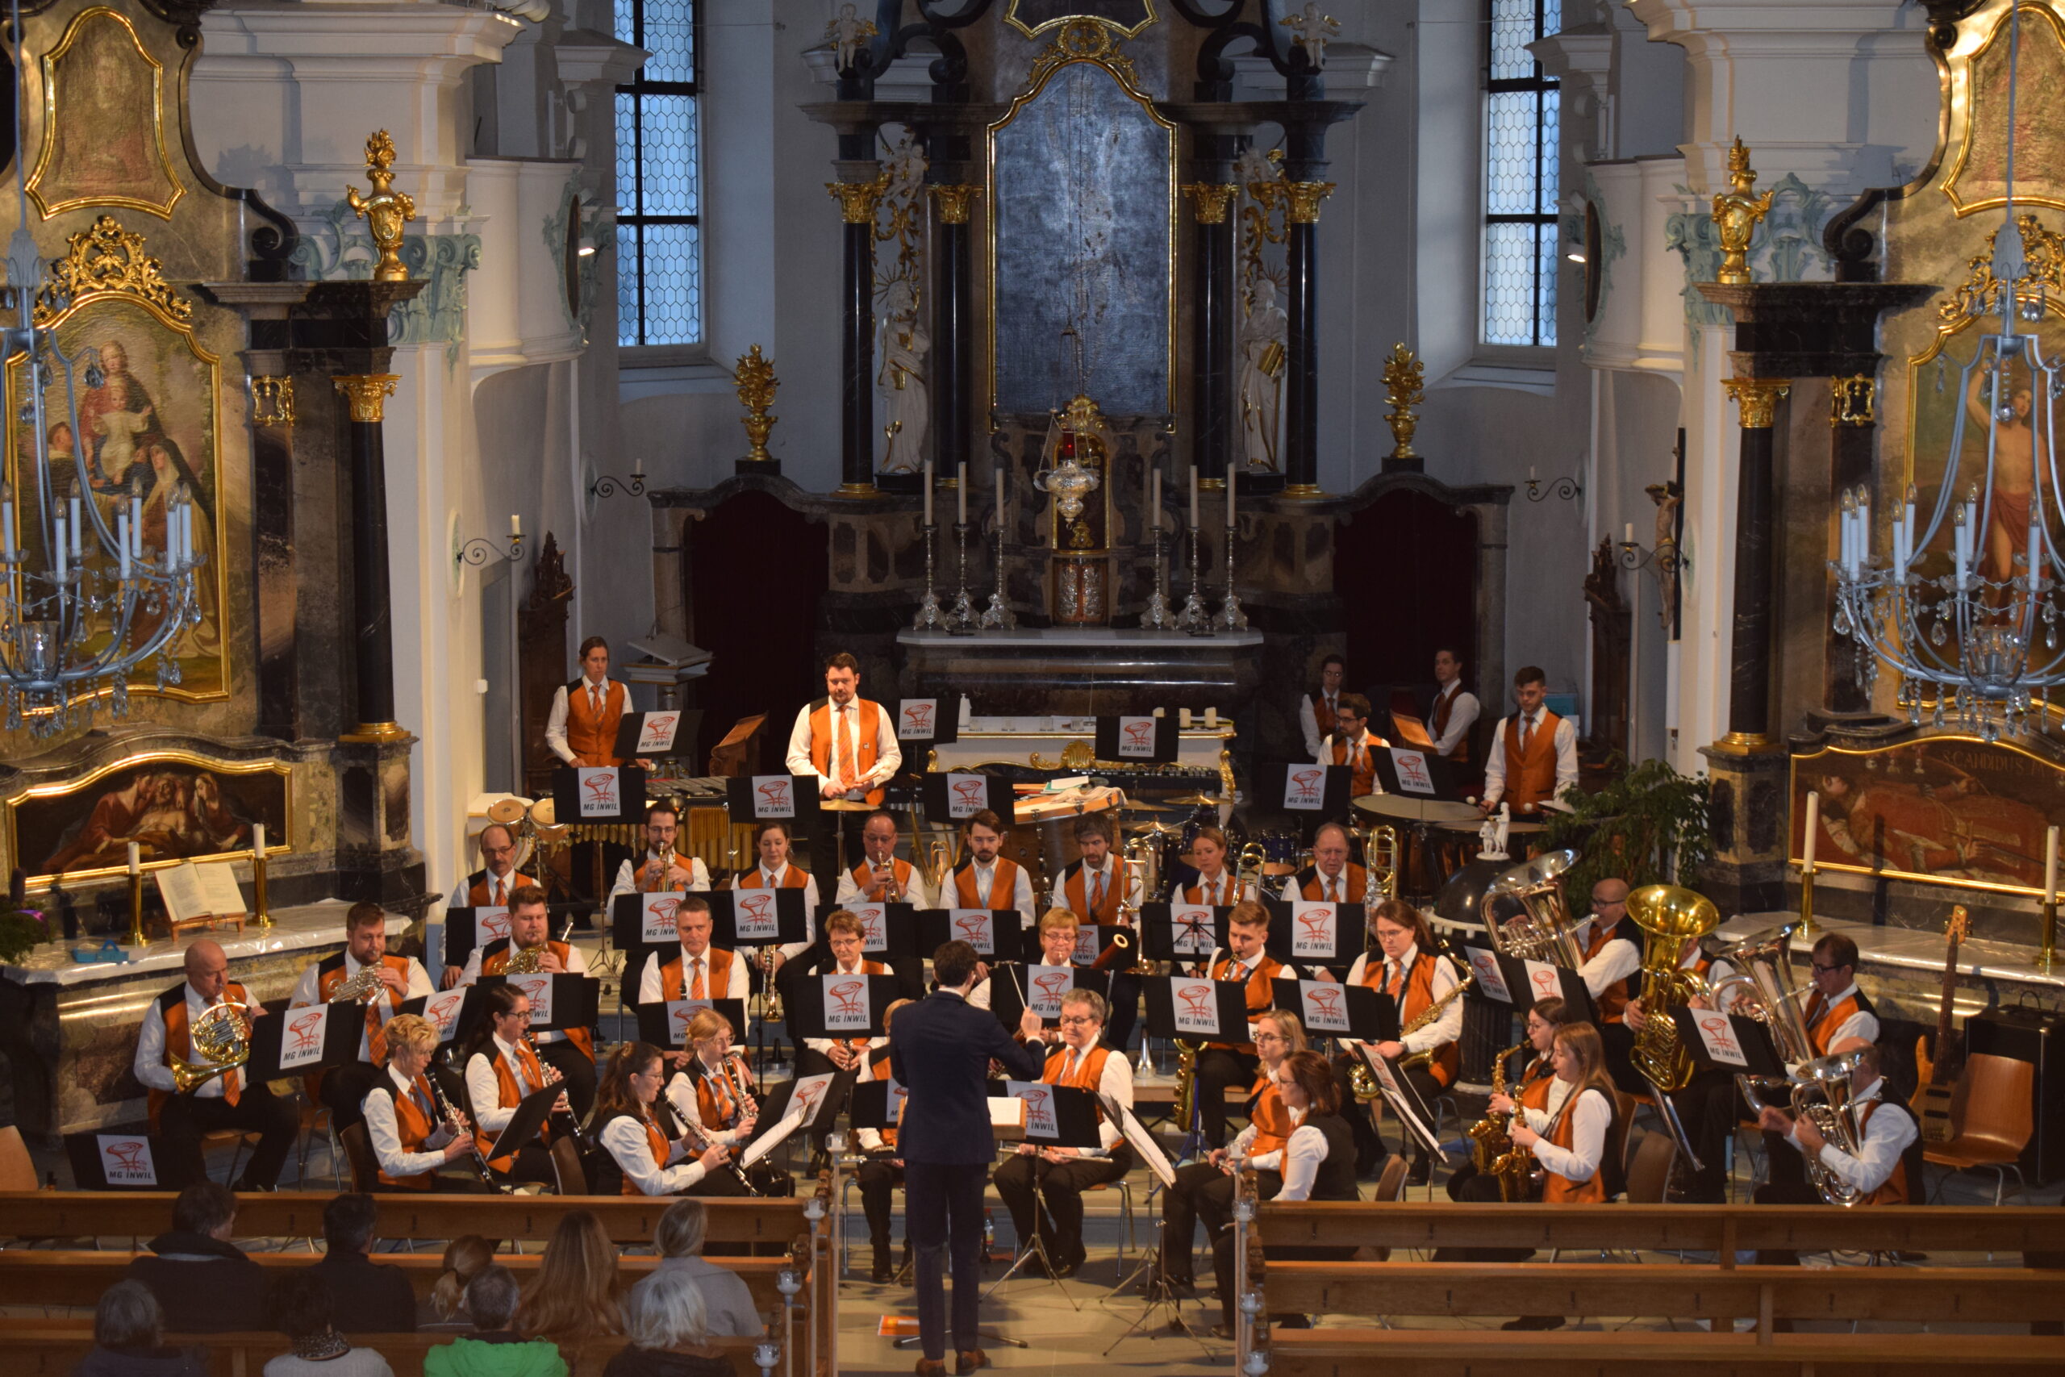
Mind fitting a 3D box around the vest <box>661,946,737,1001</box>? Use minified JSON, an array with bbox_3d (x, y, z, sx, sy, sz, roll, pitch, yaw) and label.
[{"bbox_3d":[-1.624,1.498,18.735,0.420,0.540,0.270,-1,7,-5],"label":"vest"}]

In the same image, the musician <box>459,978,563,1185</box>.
[{"bbox_3d":[-2.145,1.931,16.957,0.720,1.238,0.460,6,9,38],"label":"musician"}]

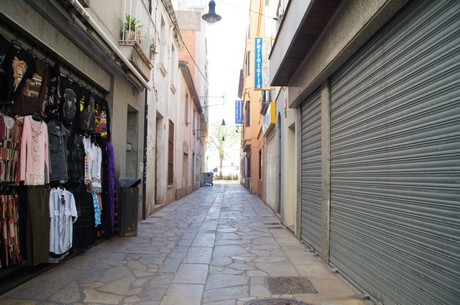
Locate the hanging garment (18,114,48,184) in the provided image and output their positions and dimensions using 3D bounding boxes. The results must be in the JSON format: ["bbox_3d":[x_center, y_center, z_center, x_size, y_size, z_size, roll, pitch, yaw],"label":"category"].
[{"bbox_3d":[-2.188,-0.010,3.879,0.130,0.749,0.460,1,-4,-1],"label":"hanging garment"}]

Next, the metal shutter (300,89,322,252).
[{"bbox_3d":[1.318,0.296,5.644,0.080,2.431,1.219,1,-4,-1],"label":"metal shutter"}]

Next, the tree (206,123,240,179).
[{"bbox_3d":[-0.935,-0.200,46.000,4.942,7.613,4.942,1,-4,-1],"label":"tree"}]

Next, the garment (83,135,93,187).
[{"bbox_3d":[-2.226,0.156,5.416,0.130,0.774,0.380,1,-4,-1],"label":"garment"}]

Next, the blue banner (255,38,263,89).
[{"bbox_3d":[0.848,-2.634,10.192,0.228,1.480,0.150,1,-4,-1],"label":"blue banner"}]

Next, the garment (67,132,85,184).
[{"bbox_3d":[-2.214,0.096,4.941,0.130,0.712,0.450,1,-4,-1],"label":"garment"}]

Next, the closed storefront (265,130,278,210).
[{"bbox_3d":[1.389,0.648,11.784,0.100,2.506,3.000,1,-4,1],"label":"closed storefront"}]

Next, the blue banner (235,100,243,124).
[{"bbox_3d":[0.767,-3.443,29.680,0.621,2.025,0.180,1,-4,-1],"label":"blue banner"}]

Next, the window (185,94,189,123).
[{"bbox_3d":[-2.524,-2.558,20.210,0.120,1.599,1.200,1,-4,-1],"label":"window"}]

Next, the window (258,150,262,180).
[{"bbox_3d":[1.510,0.615,16.979,0.120,1.465,1.400,0,-4,2],"label":"window"}]

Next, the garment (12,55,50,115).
[{"bbox_3d":[-2.177,-0.702,3.801,0.130,0.523,0.520,1,-4,-1],"label":"garment"}]

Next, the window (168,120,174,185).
[{"bbox_3d":[-2.409,0.035,14.111,0.120,2.551,1.250,1,-4,-1],"label":"window"}]

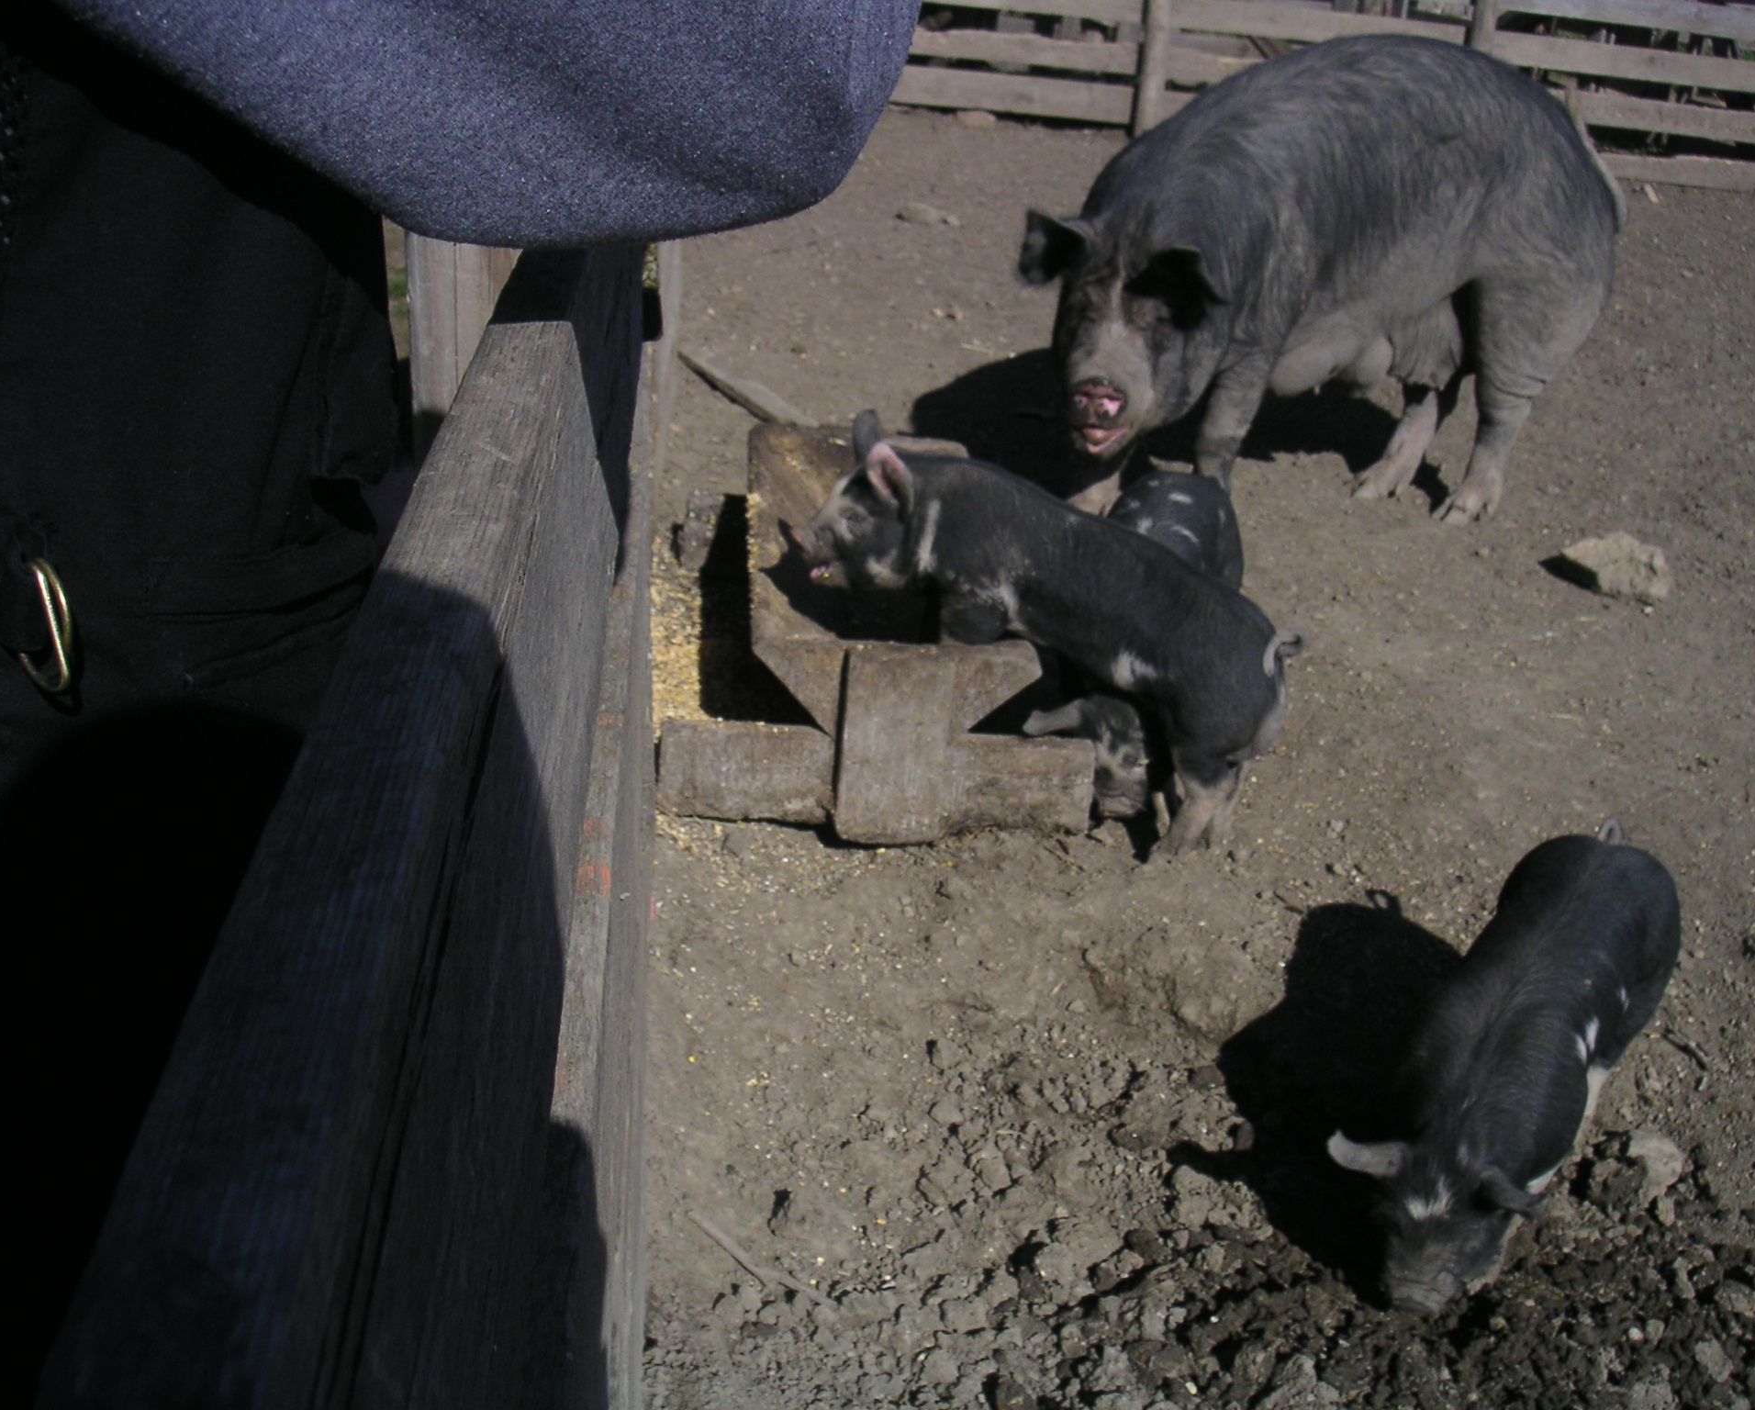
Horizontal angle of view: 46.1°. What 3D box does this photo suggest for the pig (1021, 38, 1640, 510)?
[{"bbox_3d":[0.875,-0.780,3.971,1.380,0.880,0.480,-12,28,-30],"label":"pig"}]

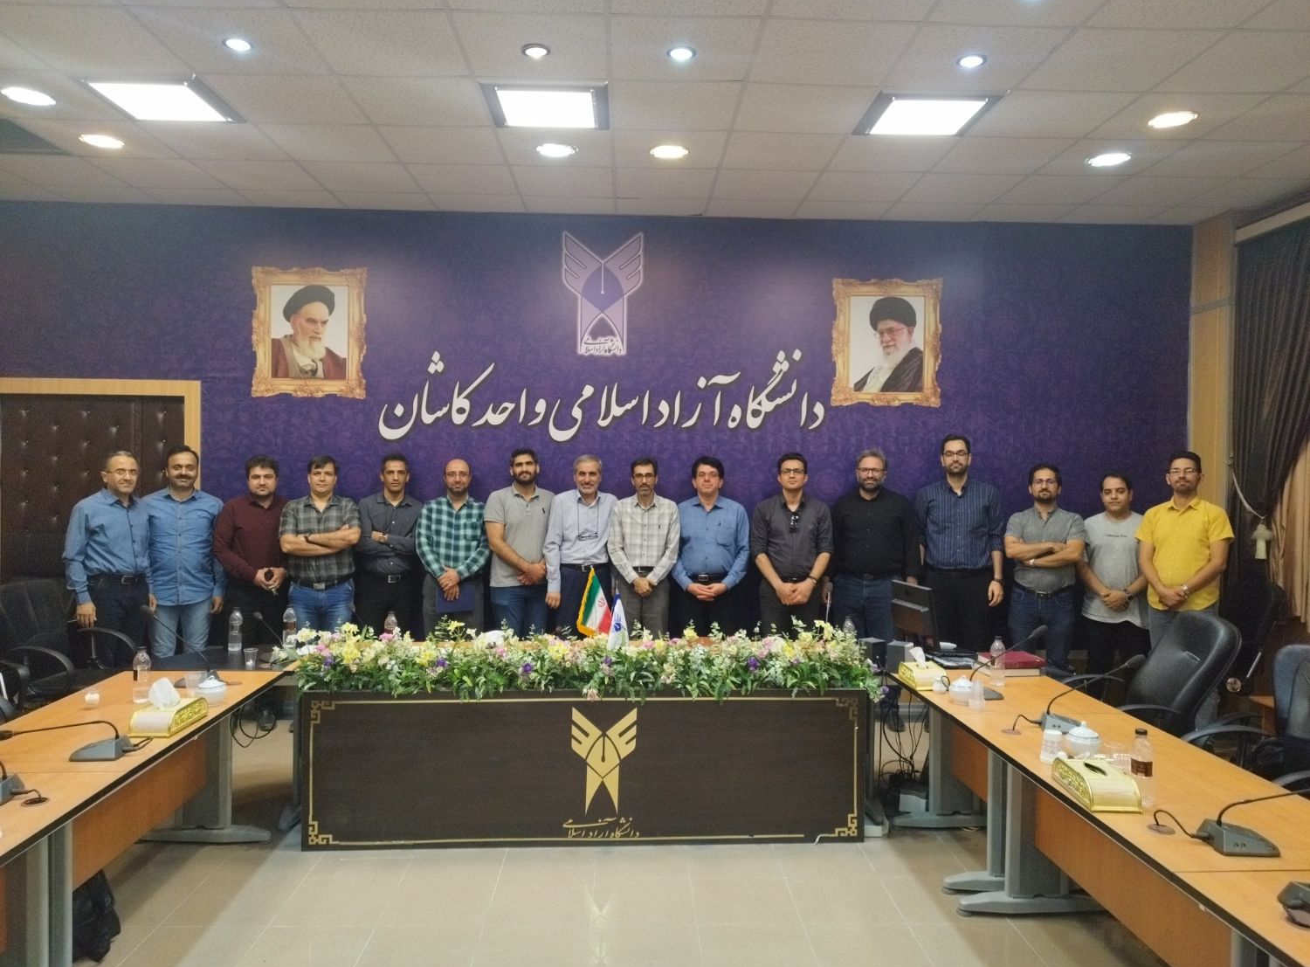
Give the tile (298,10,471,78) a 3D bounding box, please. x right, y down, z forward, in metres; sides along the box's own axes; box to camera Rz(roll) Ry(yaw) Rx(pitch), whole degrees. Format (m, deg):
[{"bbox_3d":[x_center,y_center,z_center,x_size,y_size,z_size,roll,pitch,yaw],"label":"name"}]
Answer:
[{"bbox_3d":[-1.086,-1.786,3.687,0.600,0.020,0.600,1,1,-2],"label":"tile"}]

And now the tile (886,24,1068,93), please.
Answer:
[{"bbox_3d":[1.319,-1.764,3.749,0.600,0.020,0.600,1,2,-2],"label":"tile"}]

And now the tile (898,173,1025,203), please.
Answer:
[{"bbox_3d":[1.887,-1.814,5.569,0.600,0.020,0.600,0,1,-2],"label":"tile"}]

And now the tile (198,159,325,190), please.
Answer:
[{"bbox_3d":[-2.362,-1.848,5.448,0.600,0.020,0.600,0,1,-2],"label":"tile"}]

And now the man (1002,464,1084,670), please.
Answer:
[{"bbox_3d":[2.532,0.741,5.921,0.500,1.742,0.330,1,1,12],"label":"man"}]

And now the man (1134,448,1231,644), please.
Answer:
[{"bbox_3d":[3.246,0.717,5.567,0.540,1.840,0.310,1,1,20],"label":"man"}]

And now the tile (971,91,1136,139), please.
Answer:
[{"bbox_3d":[1.897,-1.770,4.351,0.600,0.020,0.600,1,1,-2],"label":"tile"}]

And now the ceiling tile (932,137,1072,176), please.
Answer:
[{"bbox_3d":[1.878,-1.782,4.933,0.600,0.020,0.600,1,1,-2],"label":"ceiling tile"}]

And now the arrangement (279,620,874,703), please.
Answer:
[{"bbox_3d":[-0.333,0.810,4.250,2.720,0.320,0.360,1,2,-3],"label":"arrangement"}]

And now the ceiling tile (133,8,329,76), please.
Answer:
[{"bbox_3d":[-1.690,-1.791,3.667,0.600,0.020,0.600,1,1,-2],"label":"ceiling tile"}]

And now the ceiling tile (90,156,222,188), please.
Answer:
[{"bbox_3d":[-2.934,-1.837,5.374,0.600,0.020,0.600,1,1,-2],"label":"ceiling tile"}]

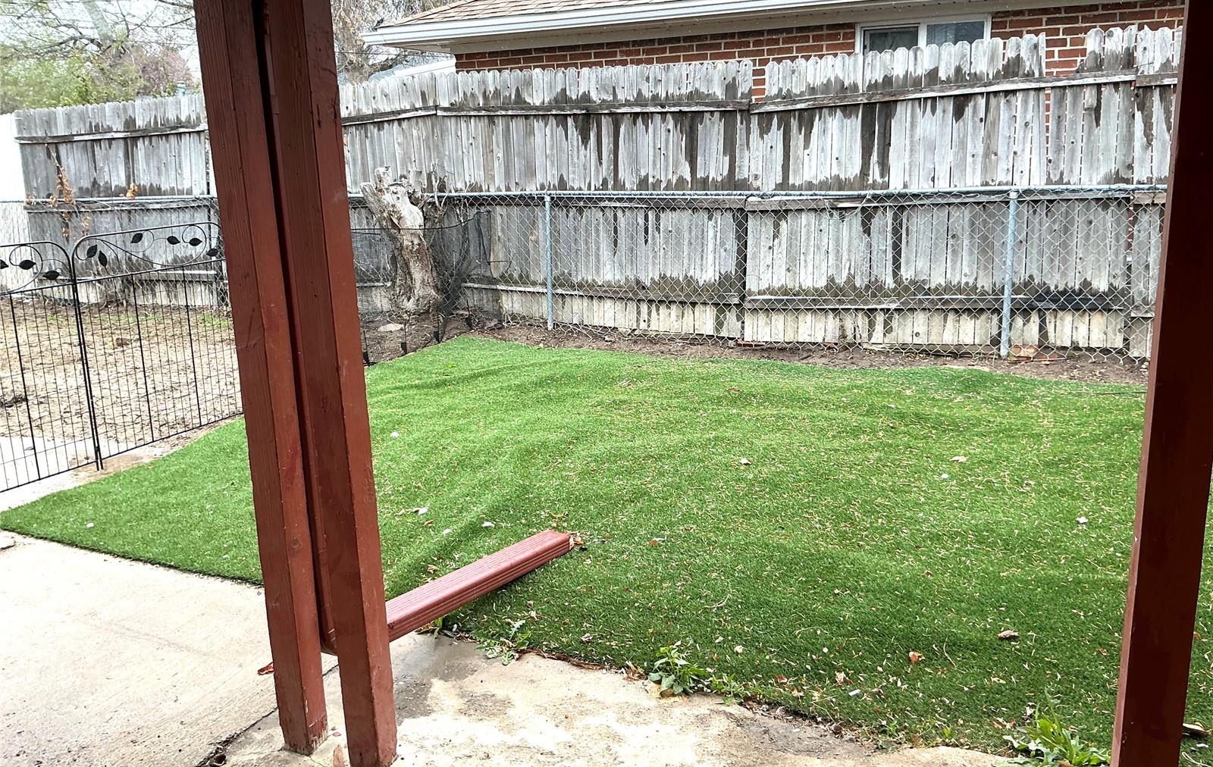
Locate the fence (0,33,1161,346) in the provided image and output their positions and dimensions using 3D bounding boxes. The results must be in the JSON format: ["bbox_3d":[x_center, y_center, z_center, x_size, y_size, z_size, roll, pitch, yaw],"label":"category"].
[{"bbox_3d":[-1.208,-1.393,7.597,9.900,1.880,0.150,4,13,24],"label":"fence"}]

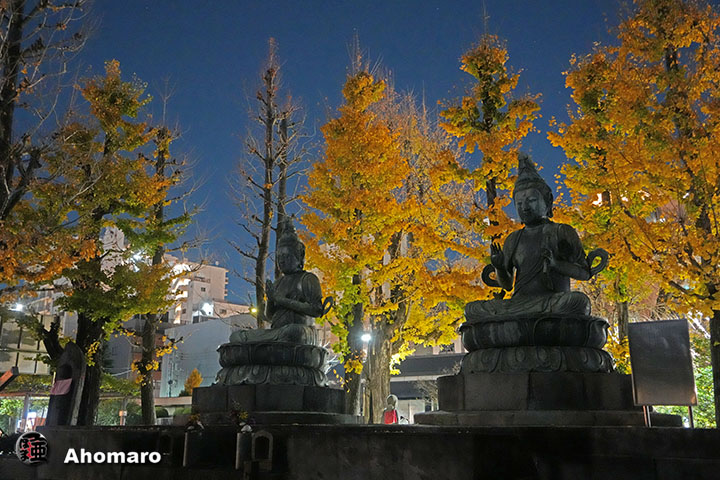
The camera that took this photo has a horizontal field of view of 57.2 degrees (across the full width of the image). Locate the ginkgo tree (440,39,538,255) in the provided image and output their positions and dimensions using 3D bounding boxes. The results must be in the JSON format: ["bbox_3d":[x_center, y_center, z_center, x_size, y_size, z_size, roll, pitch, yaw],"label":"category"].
[{"bbox_3d":[3.129,-0.219,15.584,2.500,10.463,2.500,0,-15,0],"label":"ginkgo tree"}]

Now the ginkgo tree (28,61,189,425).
[{"bbox_3d":[-5.987,0.237,15.462,3.700,9.918,3.600,0,-15,0],"label":"ginkgo tree"}]

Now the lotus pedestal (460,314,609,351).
[{"bbox_3d":[2.267,1.296,8.616,1.900,0.370,1.850,0,-15,0],"label":"lotus pedestal"}]

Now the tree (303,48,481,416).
[{"bbox_3d":[0.865,0.099,17.569,4.700,11.274,4.500,0,-15,0],"label":"tree"}]

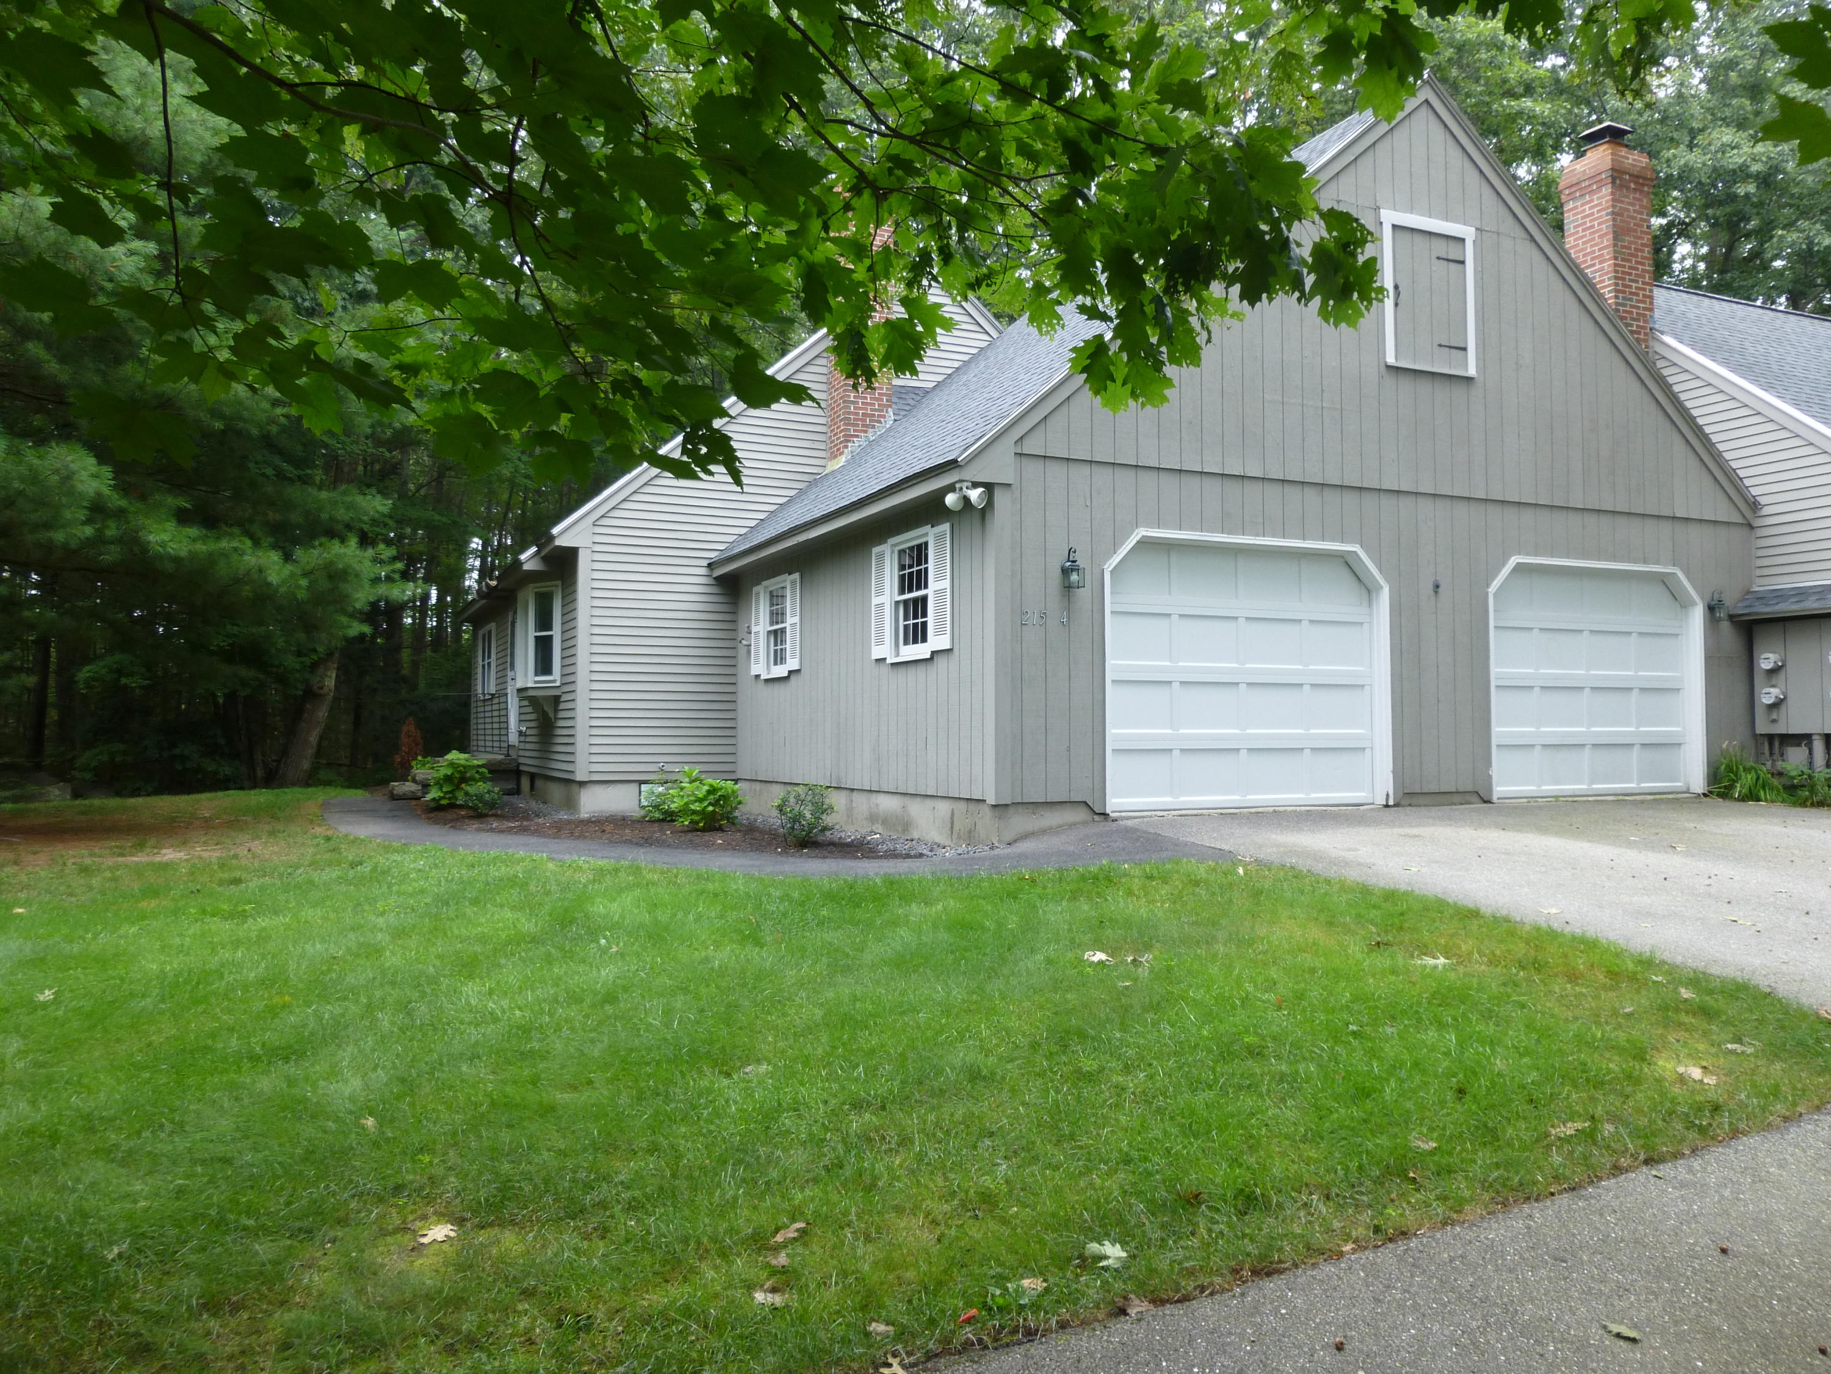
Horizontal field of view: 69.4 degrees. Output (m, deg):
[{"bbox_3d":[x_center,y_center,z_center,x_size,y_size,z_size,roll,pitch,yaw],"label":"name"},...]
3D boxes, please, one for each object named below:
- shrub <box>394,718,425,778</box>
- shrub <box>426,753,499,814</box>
[{"bbox_3d":[-8.222,1.007,21.500,0.480,1.050,0.480,1,-2,-21],"label":"shrub"},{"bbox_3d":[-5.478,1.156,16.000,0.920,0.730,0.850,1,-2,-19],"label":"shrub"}]

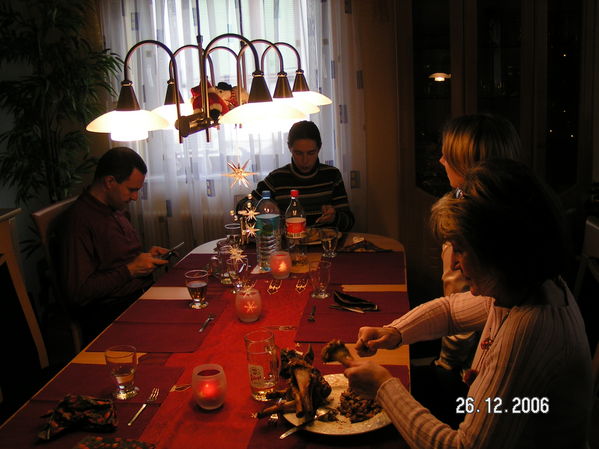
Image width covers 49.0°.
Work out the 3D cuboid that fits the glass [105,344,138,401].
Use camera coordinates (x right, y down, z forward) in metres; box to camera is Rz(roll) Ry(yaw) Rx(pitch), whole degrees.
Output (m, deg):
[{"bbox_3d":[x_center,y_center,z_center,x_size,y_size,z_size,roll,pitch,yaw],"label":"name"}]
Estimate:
[{"bbox_3d":[-0.478,0.396,1.747,0.084,0.122,0.084,-1,14,8],"label":"glass"}]

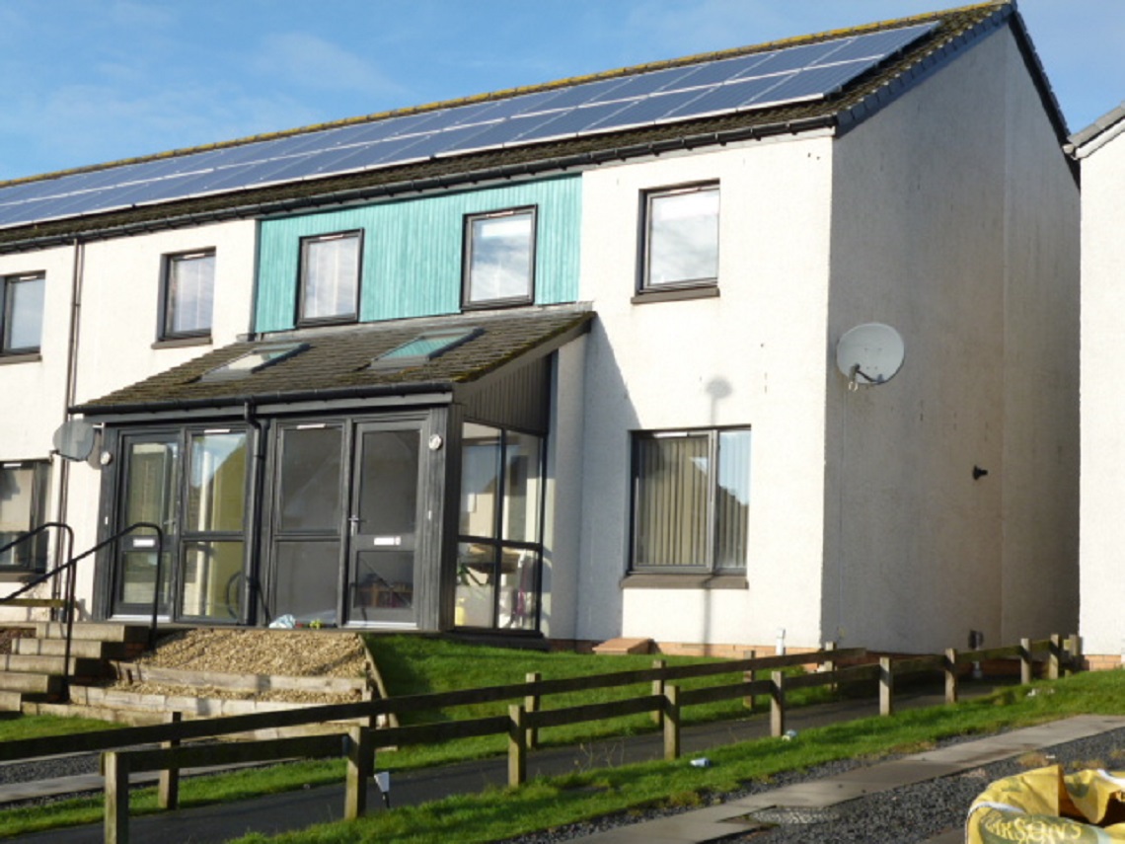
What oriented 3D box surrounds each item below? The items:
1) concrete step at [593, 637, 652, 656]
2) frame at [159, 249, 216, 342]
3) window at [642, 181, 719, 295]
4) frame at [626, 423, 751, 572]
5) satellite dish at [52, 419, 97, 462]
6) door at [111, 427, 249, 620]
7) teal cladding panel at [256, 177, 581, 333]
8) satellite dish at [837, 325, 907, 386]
[{"bbox_3d":[0.576,2.261,18.304,0.440,0.165,0.360,-3,-8,35],"label":"concrete step"},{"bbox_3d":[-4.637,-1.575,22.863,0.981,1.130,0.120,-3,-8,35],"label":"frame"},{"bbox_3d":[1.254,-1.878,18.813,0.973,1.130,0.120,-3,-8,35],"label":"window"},{"bbox_3d":[1.327,0.817,18.372,1.421,1.492,0.120,-3,-8,35],"label":"frame"},{"bbox_3d":[-6.212,0.239,23.166,0.580,0.540,0.340,-2,-8,28],"label":"satellite dish"},{"bbox_3d":[-4.132,1.076,19.282,2.167,2.119,0.110,-3,-8,35],"label":"door"},{"bbox_3d":[-1.756,-1.872,20.799,4.773,1.405,0.090,-3,-8,35],"label":"teal cladding panel"},{"bbox_3d":[2.979,-0.641,17.637,0.660,0.600,0.360,-2,-8,28],"label":"satellite dish"}]

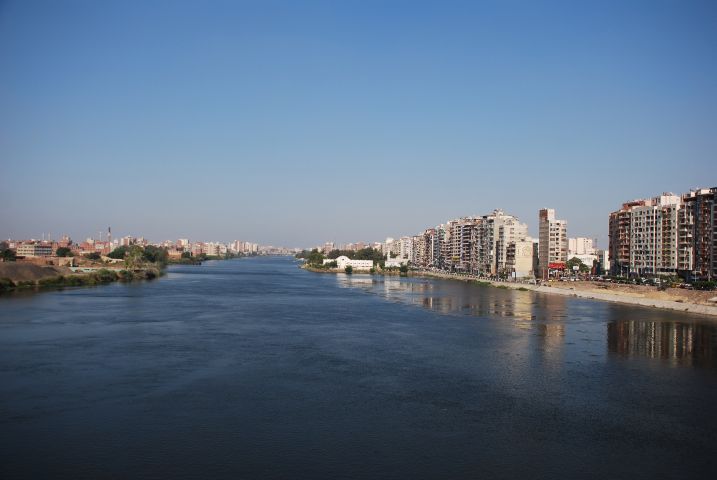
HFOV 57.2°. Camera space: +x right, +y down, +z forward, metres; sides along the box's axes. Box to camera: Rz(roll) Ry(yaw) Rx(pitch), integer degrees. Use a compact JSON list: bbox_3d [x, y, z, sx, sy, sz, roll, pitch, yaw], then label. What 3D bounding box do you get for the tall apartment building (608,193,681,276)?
[{"bbox_3d":[160.117,-0.972,352.091,18.000,39.000,61.000,2,-1,-9],"label":"tall apartment building"}]

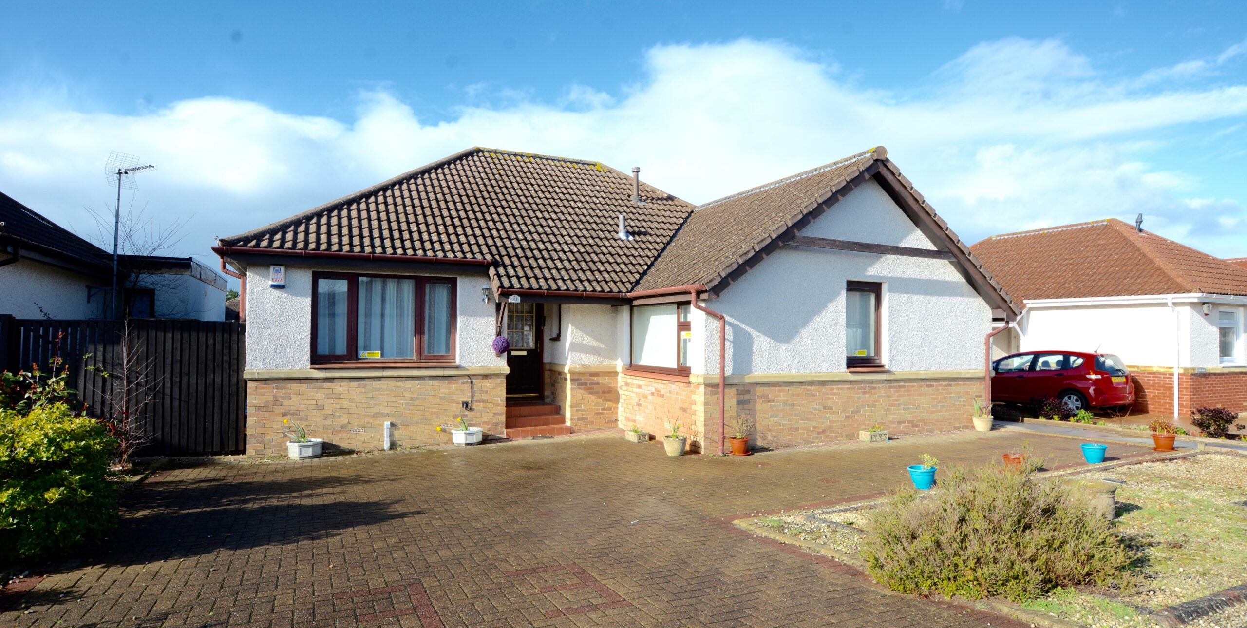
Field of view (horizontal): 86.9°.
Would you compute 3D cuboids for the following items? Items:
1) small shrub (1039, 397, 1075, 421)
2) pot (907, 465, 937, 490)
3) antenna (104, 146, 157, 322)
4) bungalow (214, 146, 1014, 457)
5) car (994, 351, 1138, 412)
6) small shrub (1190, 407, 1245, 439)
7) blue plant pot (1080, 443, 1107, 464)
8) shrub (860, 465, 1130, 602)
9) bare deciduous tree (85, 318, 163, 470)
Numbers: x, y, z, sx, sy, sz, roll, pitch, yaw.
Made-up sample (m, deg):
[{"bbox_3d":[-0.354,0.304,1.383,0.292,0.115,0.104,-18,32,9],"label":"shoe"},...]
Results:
[{"bbox_3d":[8.545,1.885,13.000,0.650,0.500,0.650,1,-2,-25],"label":"small shrub"},{"bbox_3d":[3.146,1.706,6.913,0.285,0.222,0.285,1,-1,0],"label":"pot"},{"bbox_3d":[-8.280,-1.150,11.200,1.150,3.300,0.500,0,-2,29],"label":"antenna"},{"bbox_3d":[-0.987,-0.756,13.852,12.300,5.750,10.800,1,-2,-25],"label":"bungalow"},{"bbox_3d":[10.840,1.708,17.100,1.695,1.525,3.900,1,-2,-23],"label":"car"},{"bbox_3d":[9.459,1.740,10.500,0.700,0.530,0.700,1,-2,-25],"label":"small shrub"},{"bbox_3d":[5.971,1.769,8.343,0.285,0.225,0.285,1,-1,0],"label":"blue plant pot"},{"bbox_3d":[2.464,1.350,4.509,1.620,0.660,1.550,1,-2,-25],"label":"shrub"},{"bbox_3d":[-6.439,0.996,8.470,0.880,1.980,0.880,1,-2,-25],"label":"bare deciduous tree"}]

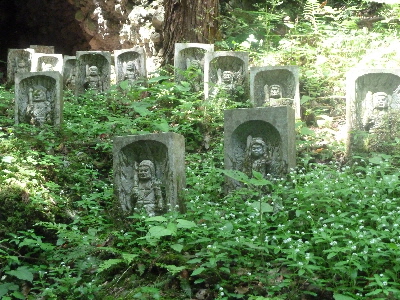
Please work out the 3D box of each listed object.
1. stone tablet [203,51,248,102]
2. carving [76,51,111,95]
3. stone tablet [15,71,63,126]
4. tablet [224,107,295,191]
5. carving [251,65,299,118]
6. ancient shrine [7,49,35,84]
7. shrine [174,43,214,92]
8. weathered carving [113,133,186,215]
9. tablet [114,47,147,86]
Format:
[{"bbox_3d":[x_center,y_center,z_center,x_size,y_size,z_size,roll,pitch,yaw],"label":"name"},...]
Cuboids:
[{"bbox_3d":[0.262,-0.660,7.168,0.420,0.560,0.180,0,-5,0],"label":"stone tablet"},{"bbox_3d":[-1.380,-0.988,9.515,0.420,0.560,0.180,0,-5,3],"label":"carving"},{"bbox_3d":[-1.508,-0.441,6.873,0.420,0.560,0.180,0,-5,2],"label":"stone tablet"},{"bbox_3d":[0.388,0.018,4.721,0.420,0.560,0.180,-2,-5,22],"label":"tablet"},{"bbox_3d":[0.674,-0.454,6.558,0.420,0.560,0.180,-1,-5,7],"label":"carving"},{"bbox_3d":[-2.922,-1.357,11.970,0.420,0.560,0.180,0,-5,2],"label":"ancient shrine"},{"bbox_3d":[-0.064,-0.848,7.874,0.420,0.560,0.180,0,-5,-4],"label":"shrine"},{"bbox_3d":[-0.311,0.193,4.551,0.420,0.560,0.180,-2,-5,21],"label":"weathered carving"},{"bbox_3d":[-0.979,-1.132,10.342,0.420,0.560,0.180,-1,-5,9],"label":"tablet"}]

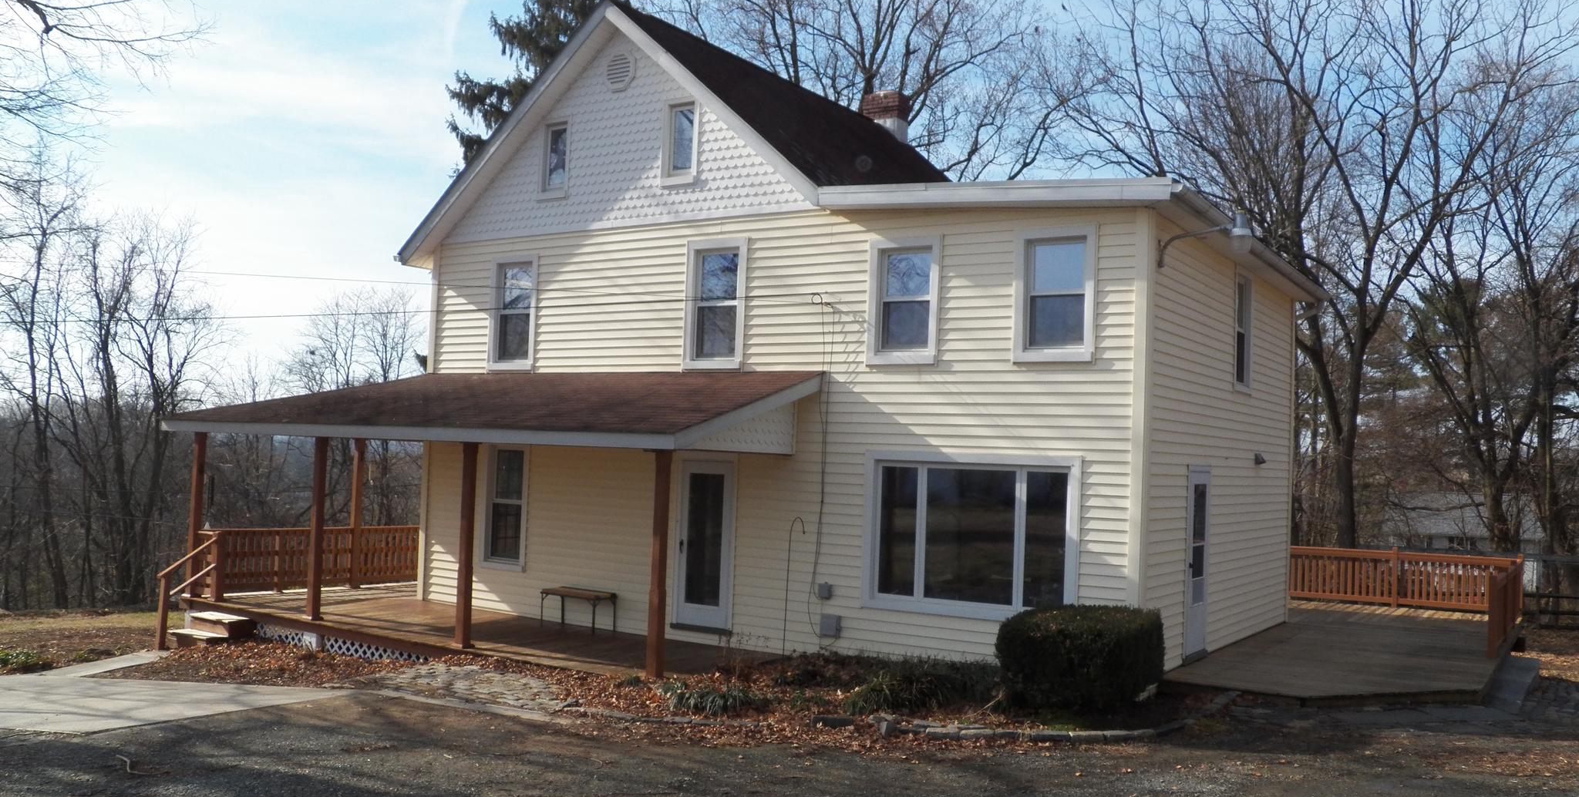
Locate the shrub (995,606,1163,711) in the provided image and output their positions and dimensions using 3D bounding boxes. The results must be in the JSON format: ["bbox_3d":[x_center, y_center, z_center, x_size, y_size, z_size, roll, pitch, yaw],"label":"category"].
[{"bbox_3d":[2.749,2.469,12.131,1.330,0.870,1.100,0,-3,33],"label":"shrub"}]

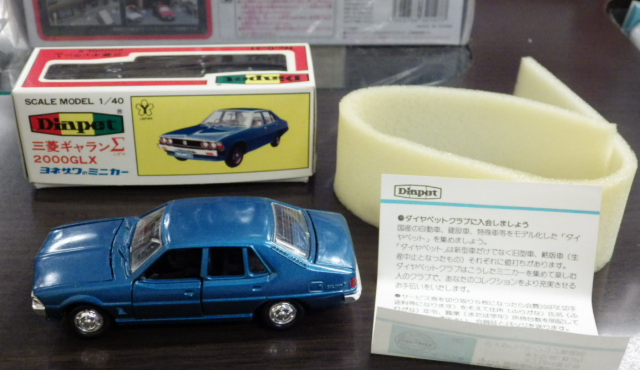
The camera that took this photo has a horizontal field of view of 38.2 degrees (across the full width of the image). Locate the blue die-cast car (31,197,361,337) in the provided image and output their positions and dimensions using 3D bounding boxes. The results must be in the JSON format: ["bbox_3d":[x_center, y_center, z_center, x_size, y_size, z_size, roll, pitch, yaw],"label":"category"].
[{"bbox_3d":[-0.041,0.024,0.315,0.108,0.034,0.042,-2,31,-4],"label":"blue die-cast car"}]

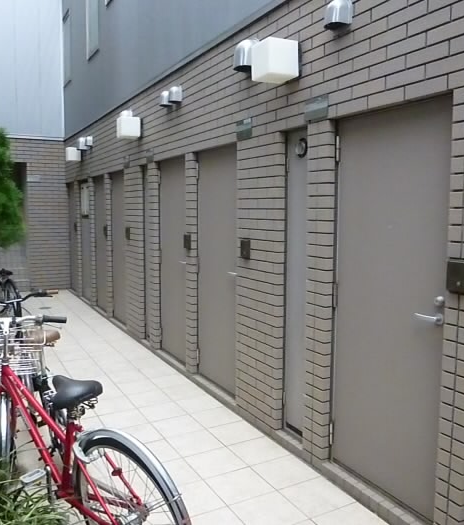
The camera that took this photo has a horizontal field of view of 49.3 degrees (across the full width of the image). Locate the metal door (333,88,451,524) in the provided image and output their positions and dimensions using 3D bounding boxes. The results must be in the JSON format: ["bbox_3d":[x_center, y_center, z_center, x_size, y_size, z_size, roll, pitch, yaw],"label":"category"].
[{"bbox_3d":[0.803,0.208,2.572,0.070,1.947,0.763,-3,7,-29],"label":"metal door"}]

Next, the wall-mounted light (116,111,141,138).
[{"bbox_3d":[-1.106,-1.447,5.478,0.243,0.203,0.185,-3,6,-29],"label":"wall-mounted light"}]

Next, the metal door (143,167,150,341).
[{"bbox_3d":[-0.900,-0.111,5.643,0.070,1.920,0.320,-3,7,-29],"label":"metal door"}]

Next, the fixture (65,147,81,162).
[{"bbox_3d":[-2.493,-1.710,8.004,0.215,0.200,0.200,-3,7,-29],"label":"fixture"}]

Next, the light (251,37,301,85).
[{"bbox_3d":[0.273,-1.186,2.992,0.238,0.199,0.185,-3,6,-29],"label":"light"}]

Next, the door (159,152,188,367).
[{"bbox_3d":[-0.530,-0.017,5.018,0.055,1.970,0.810,-3,6,-29],"label":"door"}]

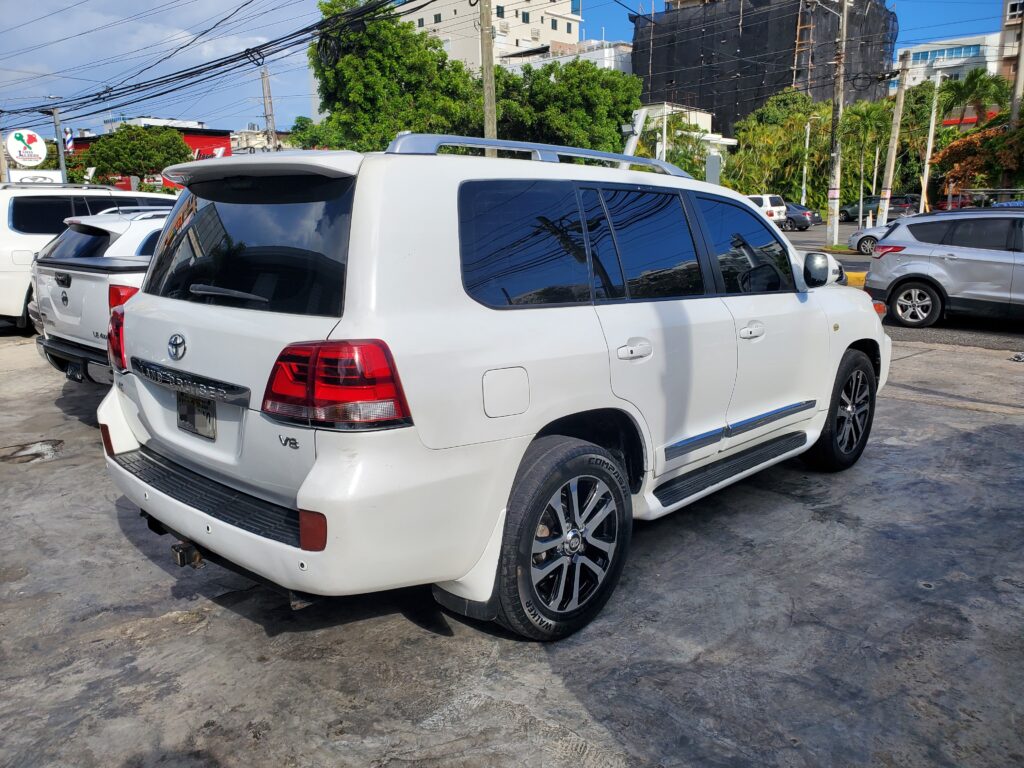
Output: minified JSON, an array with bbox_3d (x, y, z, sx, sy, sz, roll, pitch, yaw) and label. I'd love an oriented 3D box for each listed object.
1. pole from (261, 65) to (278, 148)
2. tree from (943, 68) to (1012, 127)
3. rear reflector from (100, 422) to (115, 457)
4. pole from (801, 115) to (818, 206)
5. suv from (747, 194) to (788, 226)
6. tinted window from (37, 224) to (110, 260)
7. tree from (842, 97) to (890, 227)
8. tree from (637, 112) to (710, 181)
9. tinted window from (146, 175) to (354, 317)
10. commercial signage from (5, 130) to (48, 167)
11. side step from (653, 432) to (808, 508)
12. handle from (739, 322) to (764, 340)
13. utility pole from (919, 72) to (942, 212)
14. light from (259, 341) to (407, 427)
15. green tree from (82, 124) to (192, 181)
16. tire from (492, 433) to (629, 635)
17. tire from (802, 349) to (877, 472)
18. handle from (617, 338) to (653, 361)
[{"bbox_3d":[-10.339,-9.518,33.200,0.400,8.400,0.400,-5,13,-17],"label":"pole"},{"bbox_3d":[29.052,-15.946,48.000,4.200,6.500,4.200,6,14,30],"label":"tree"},{"bbox_3d":[-1.750,0.237,3.338,0.050,0.135,0.090,-8,14,-34],"label":"rear reflector"},{"bbox_3d":[16.053,-11.401,41.380,0.650,5.840,0.250,-1,12,0],"label":"pole"},{"bbox_3d":[11.818,-8.873,39.961,1.780,1.740,4.450,-11,15,-38],"label":"suv"},{"bbox_3d":[-4.253,-1.305,7.412,1.150,0.500,0.120,10,-21,43],"label":"tinted window"},{"bbox_3d":[17.420,-10.817,37.900,2.500,6.200,2.500,5,13,24],"label":"tree"},{"bbox_3d":[8.948,-11.965,43.334,4.100,6.280,3.900,-1,12,0],"label":"tree"},{"bbox_3d":[-1.020,-0.519,2.784,1.450,0.470,0.110,10,-5,42],"label":"tinted window"},{"bbox_3d":[-12.625,-6.124,20.000,1.030,0.970,0.150,-3,12,-12],"label":"commercial signage"},{"bbox_3d":[1.166,0.422,3.973,0.175,0.075,1.500,10,16,43],"label":"side step"},{"bbox_3d":[1.167,-0.256,3.750,0.060,0.080,0.240,10,16,42],"label":"handle"},{"bbox_3d":[20.532,-11.360,37.750,0.260,7.410,0.260,6,13,23],"label":"utility pole"},{"bbox_3d":[-0.542,-0.014,2.336,0.385,0.275,0.300,10,16,43],"label":"light"},{"bbox_3d":[-11.418,-5.665,23.539,2.900,4.340,2.800,-7,13,-24],"label":"green tree"},{"bbox_3d":[0.167,0.602,3.093,0.285,0.790,0.790,10,16,43],"label":"tire"},{"bbox_3d":[2.146,0.164,5.096,0.285,0.790,0.790,10,16,43],"label":"tire"},{"bbox_3d":[0.484,-0.132,3.030,0.060,0.080,0.240,10,16,42],"label":"handle"}]

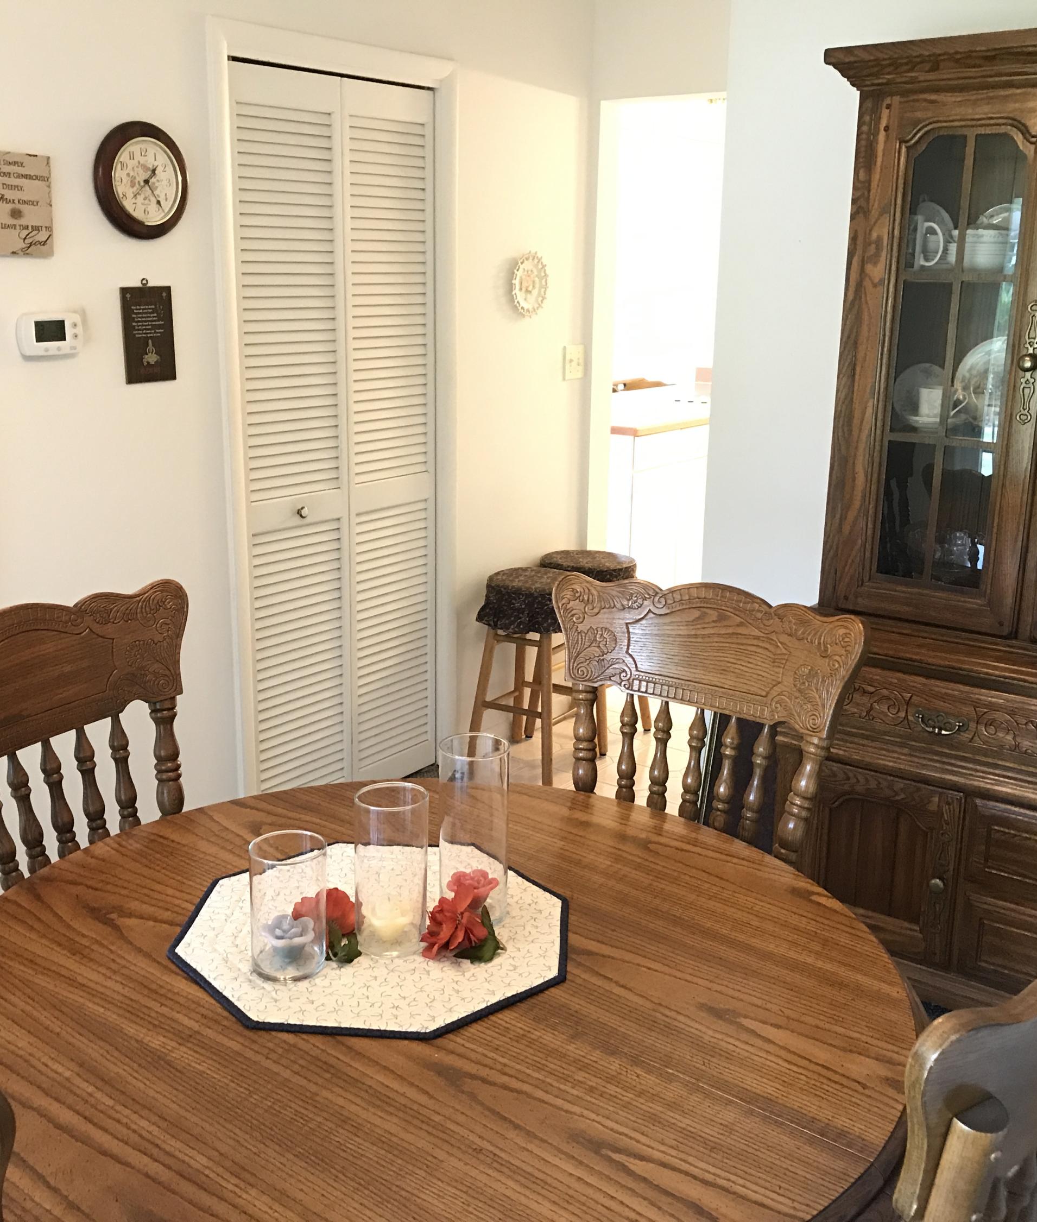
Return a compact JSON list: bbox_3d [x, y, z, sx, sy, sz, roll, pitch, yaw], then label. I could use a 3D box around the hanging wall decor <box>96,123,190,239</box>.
[{"bbox_3d":[-0.847,-0.970,2.975,0.042,0.252,0.252,12,19,38],"label":"hanging wall decor"}]

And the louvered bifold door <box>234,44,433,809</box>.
[{"bbox_3d":[-0.484,-0.413,3.656,0.040,1.997,0.725,12,19,38],"label":"louvered bifold door"}]

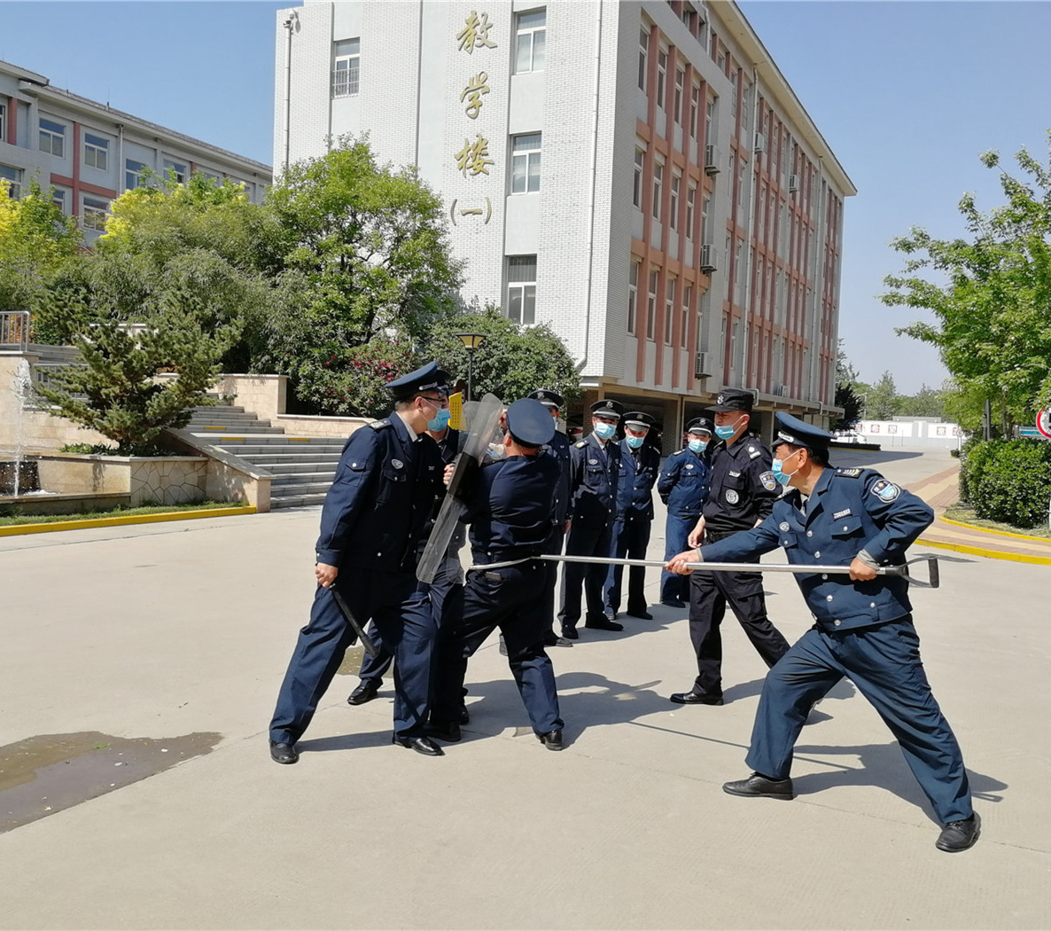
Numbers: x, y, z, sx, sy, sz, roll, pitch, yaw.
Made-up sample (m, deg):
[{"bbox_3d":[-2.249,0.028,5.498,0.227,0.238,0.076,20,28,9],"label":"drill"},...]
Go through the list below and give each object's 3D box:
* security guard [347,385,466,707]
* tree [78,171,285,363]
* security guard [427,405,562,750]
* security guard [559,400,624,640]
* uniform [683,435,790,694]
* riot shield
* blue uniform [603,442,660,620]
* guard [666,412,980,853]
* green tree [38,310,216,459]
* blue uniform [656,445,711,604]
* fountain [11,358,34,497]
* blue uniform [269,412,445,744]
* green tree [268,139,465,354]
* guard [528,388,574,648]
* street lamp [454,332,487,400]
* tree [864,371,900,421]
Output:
[{"bbox_3d":[-0.597,0.403,5.164,0.550,1.830,0.620,0,3,-37],"label":"security guard"},{"bbox_3d":[-9.080,-4.968,25.500,5.200,5.500,4.600,2,3,0],"label":"tree"},{"bbox_3d":[-0.146,0.528,4.950,0.700,1.720,0.620,1,3,-22],"label":"security guard"},{"bbox_3d":[0.477,0.382,7.241,0.520,1.760,0.380,1,3,-23],"label":"security guard"},{"bbox_3d":[1.309,0.569,5.505,0.660,1.496,0.560,1,3,-30],"label":"uniform"},{"bbox_3d":[-0.321,0.112,4.750,0.120,0.950,0.500,22,3,9],"label":"riot shield"},{"bbox_3d":[0.910,0.485,8.165,0.520,1.420,0.340,2,3,-13],"label":"blue uniform"},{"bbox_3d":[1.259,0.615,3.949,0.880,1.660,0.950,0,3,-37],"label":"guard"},{"bbox_3d":[-6.383,-1.352,15.600,2.900,2.350,2.700,2,3,0],"label":"green tree"},{"bbox_3d":[1.450,0.533,8.800,0.530,1.450,0.340,1,3,-14],"label":"blue uniform"},{"bbox_3d":[-7.181,-0.539,13.800,0.340,2.000,0.340,2,3,0],"label":"fountain"},{"bbox_3d":[-0.760,0.522,4.564,0.730,1.522,0.550,3,3,15],"label":"blue uniform"},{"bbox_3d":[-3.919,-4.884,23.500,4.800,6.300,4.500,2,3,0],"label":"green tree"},{"bbox_3d":[0.143,0.364,6.880,0.560,1.820,0.420,0,3,-37],"label":"guard"},{"bbox_3d":[-1.020,-0.776,17.070,0.520,3.135,0.520,3,3,27],"label":"street lamp"},{"bbox_3d":[40.545,-6.445,110.000,4.200,8.600,4.200,2,3,0],"label":"tree"}]

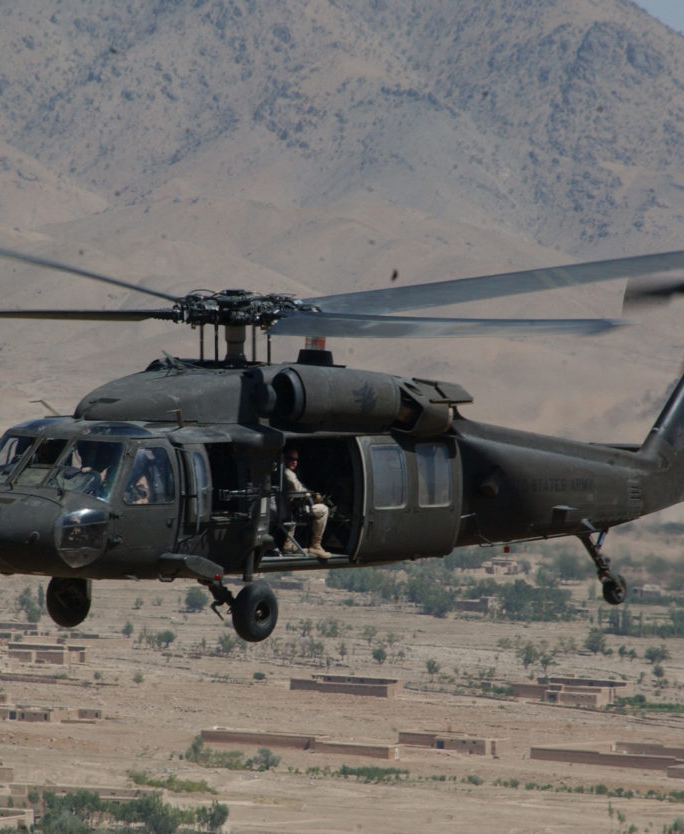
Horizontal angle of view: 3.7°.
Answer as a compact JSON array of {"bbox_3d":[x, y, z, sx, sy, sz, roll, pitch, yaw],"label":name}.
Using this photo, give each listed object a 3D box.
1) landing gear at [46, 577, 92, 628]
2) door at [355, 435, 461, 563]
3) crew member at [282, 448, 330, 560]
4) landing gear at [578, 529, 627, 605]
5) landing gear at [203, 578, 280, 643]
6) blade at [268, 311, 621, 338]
[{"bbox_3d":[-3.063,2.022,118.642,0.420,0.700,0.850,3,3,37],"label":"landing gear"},{"bbox_3d":[0.751,0.926,119.578,0.220,1.420,1.800,3,3,37],"label":"door"},{"bbox_3d":[-0.465,0.980,118.602,0.820,1.220,0.550,3,3,37],"label":"crew member"},{"bbox_3d":[3.067,1.772,124.715,0.280,0.900,0.700,3,3,37],"label":"landing gear"},{"bbox_3d":[-1.110,2.137,116.983,0.420,0.700,0.980,3,3,37],"label":"landing gear"},{"bbox_3d":[1.151,-1.004,114.848,0.530,0.220,7.143,-19,11,-29],"label":"blade"}]

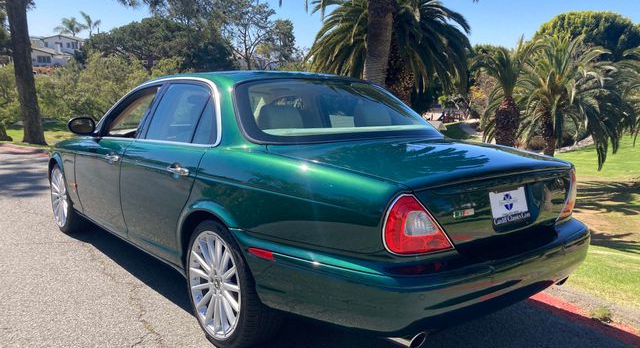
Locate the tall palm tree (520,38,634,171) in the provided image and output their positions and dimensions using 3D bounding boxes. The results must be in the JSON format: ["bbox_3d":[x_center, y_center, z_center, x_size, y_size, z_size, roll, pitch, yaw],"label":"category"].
[{"bbox_3d":[8.357,-2.315,17.000,3.700,4.600,3.700,1,7,0],"label":"tall palm tree"}]

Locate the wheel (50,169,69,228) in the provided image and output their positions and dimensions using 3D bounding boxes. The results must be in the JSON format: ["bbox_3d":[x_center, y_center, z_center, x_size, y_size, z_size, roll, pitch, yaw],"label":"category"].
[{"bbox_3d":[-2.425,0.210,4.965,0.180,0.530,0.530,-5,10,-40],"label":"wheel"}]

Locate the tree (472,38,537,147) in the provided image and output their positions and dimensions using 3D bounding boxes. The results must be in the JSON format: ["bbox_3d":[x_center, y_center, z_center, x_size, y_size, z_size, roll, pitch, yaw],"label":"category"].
[{"bbox_3d":[7.062,-2.919,19.500,2.700,4.500,2.700,1,7,0],"label":"tree"}]

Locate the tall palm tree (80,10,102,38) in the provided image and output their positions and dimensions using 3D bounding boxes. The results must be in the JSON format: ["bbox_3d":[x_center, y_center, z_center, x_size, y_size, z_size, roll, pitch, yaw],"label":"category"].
[{"bbox_3d":[-46.344,-28.699,105.000,4.500,9.500,4.500,1,7,0],"label":"tall palm tree"}]

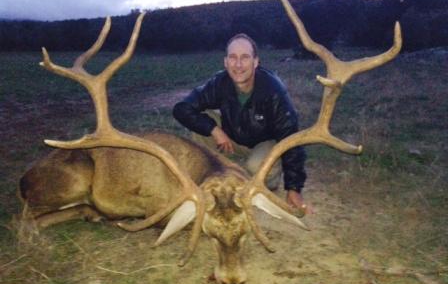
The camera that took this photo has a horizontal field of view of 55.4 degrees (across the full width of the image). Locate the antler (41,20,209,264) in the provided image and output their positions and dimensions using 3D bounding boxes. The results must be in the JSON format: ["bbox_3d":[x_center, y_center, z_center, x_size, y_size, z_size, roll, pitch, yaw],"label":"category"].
[{"bbox_3d":[-0.405,-0.053,1.735,0.640,0.950,0.440,0,12,0],"label":"antler"}]

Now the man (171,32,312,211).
[{"bbox_3d":[0.090,-0.150,2.400,0.720,0.940,0.700,1,12,3],"label":"man"}]

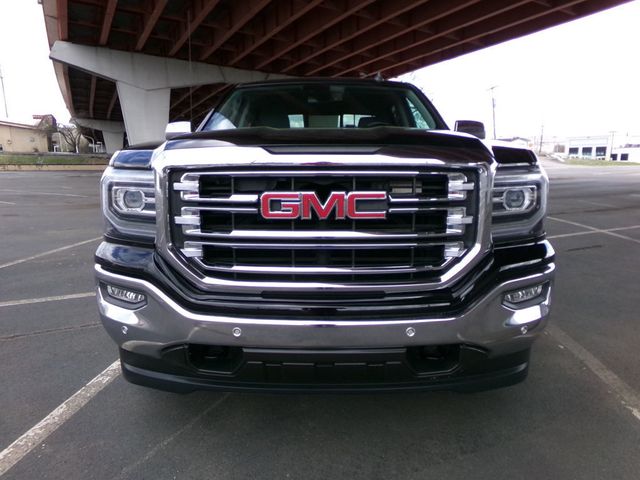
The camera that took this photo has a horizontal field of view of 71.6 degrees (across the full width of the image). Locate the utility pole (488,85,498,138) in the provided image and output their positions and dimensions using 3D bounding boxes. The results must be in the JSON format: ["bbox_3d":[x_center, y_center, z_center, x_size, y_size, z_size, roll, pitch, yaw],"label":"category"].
[{"bbox_3d":[27.451,-19.799,70.000,1.400,9.600,0.400,0,11,0],"label":"utility pole"}]

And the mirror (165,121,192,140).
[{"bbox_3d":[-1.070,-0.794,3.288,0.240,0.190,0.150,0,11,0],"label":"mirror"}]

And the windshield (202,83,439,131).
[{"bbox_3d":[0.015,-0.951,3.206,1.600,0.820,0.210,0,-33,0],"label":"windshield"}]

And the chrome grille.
[{"bbox_3d":[0.018,-0.058,1.671,1.170,0.440,0.140,0,11,0],"label":"chrome grille"}]

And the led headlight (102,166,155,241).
[{"bbox_3d":[-0.785,-0.145,1.822,0.320,0.300,0.230,3,12,14],"label":"led headlight"}]

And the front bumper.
[{"bbox_3d":[0.020,0.293,1.842,1.980,0.570,0.420,0,11,0],"label":"front bumper"}]

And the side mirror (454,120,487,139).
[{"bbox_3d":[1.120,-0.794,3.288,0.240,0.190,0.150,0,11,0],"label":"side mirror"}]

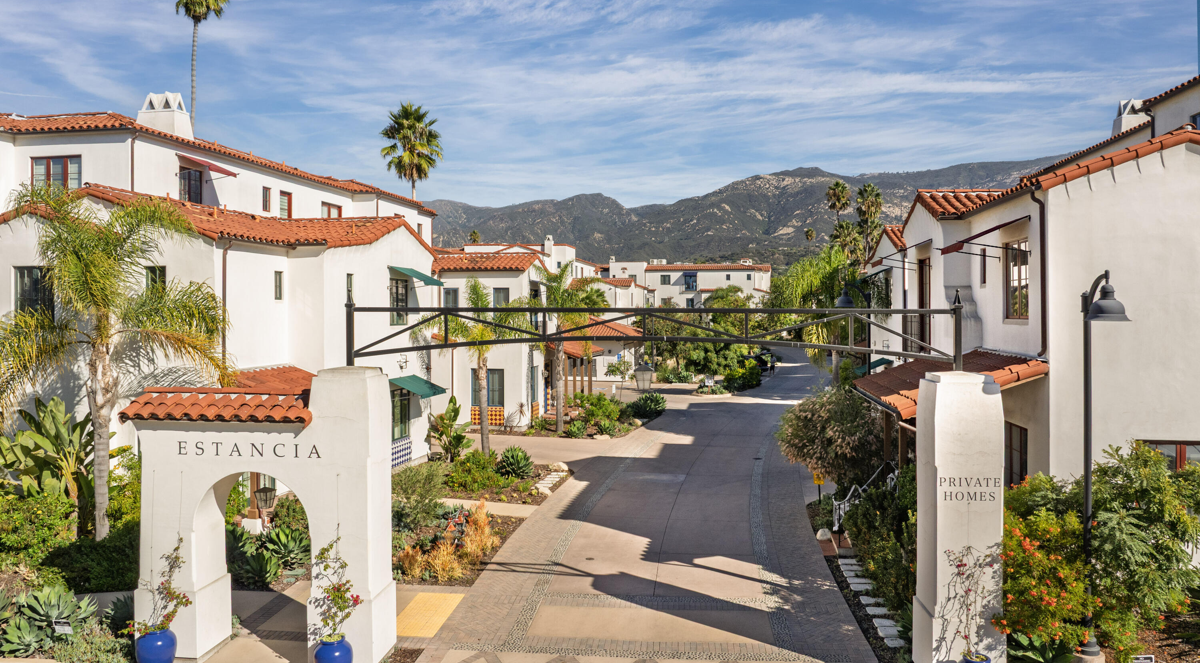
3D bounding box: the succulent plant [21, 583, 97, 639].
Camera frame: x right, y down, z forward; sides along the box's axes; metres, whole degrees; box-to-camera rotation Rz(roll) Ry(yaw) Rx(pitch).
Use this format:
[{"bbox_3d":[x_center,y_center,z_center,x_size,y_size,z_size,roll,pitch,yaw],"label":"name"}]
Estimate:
[{"bbox_3d":[-9.120,4.609,14.024,1.000,0.750,1.000,0,0,0],"label":"succulent plant"}]

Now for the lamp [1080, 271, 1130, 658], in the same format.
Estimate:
[{"bbox_3d":[7.120,1.969,11.960,0.600,5.650,1.050,0,0,6],"label":"lamp"}]

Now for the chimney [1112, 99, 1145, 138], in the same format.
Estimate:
[{"bbox_3d":[15.730,-6.169,24.200,1.300,1.400,0.750,0,1,9],"label":"chimney"}]

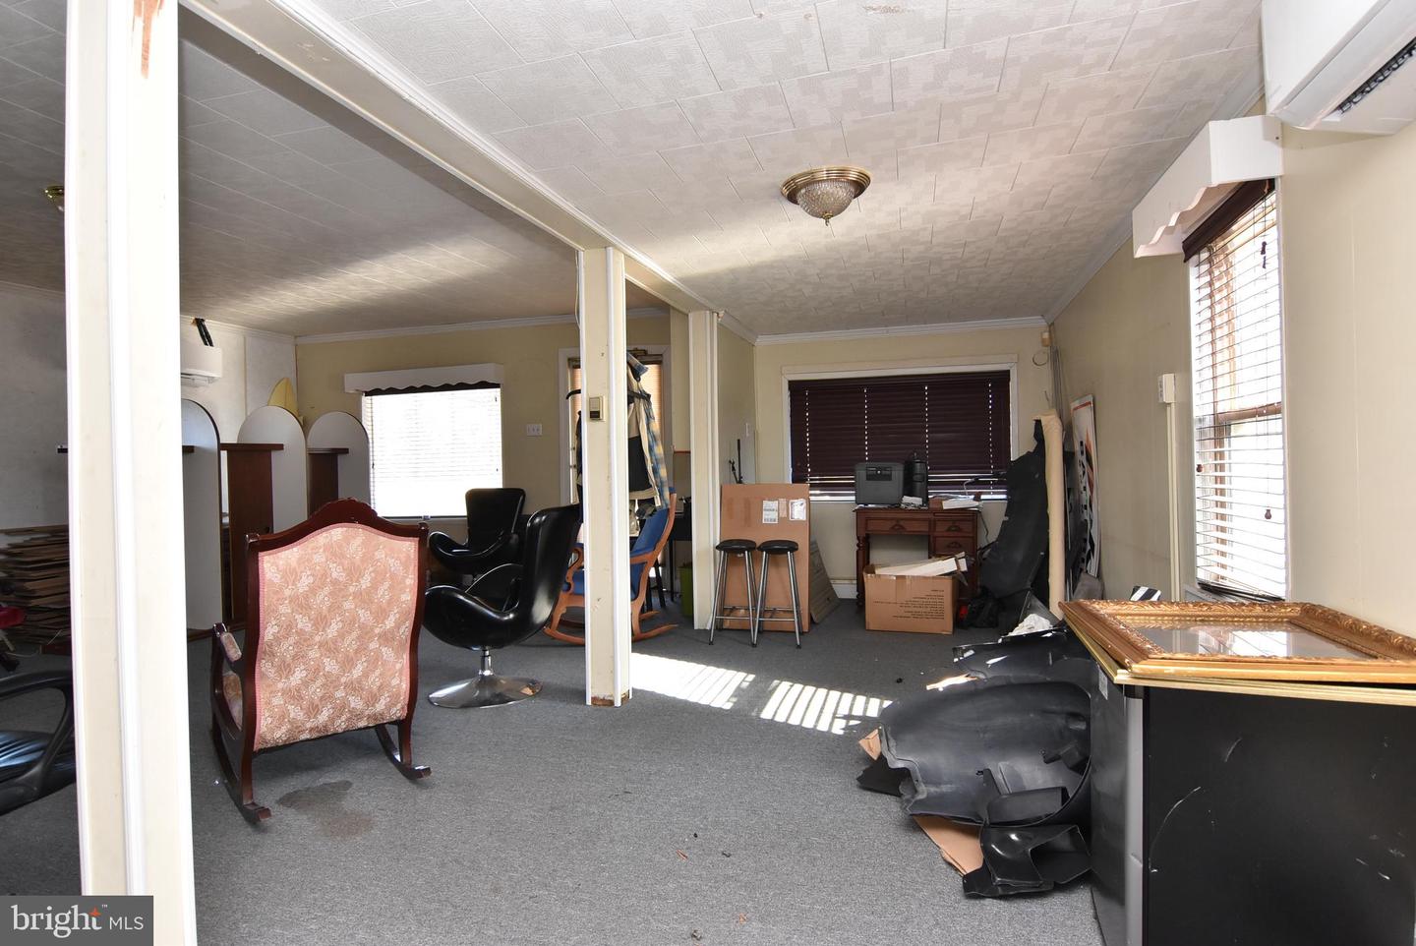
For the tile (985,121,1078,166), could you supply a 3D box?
[{"bbox_3d":[1.153,-1.172,2.526,0.305,0.015,0.305,-2,0,16],"label":"tile"}]

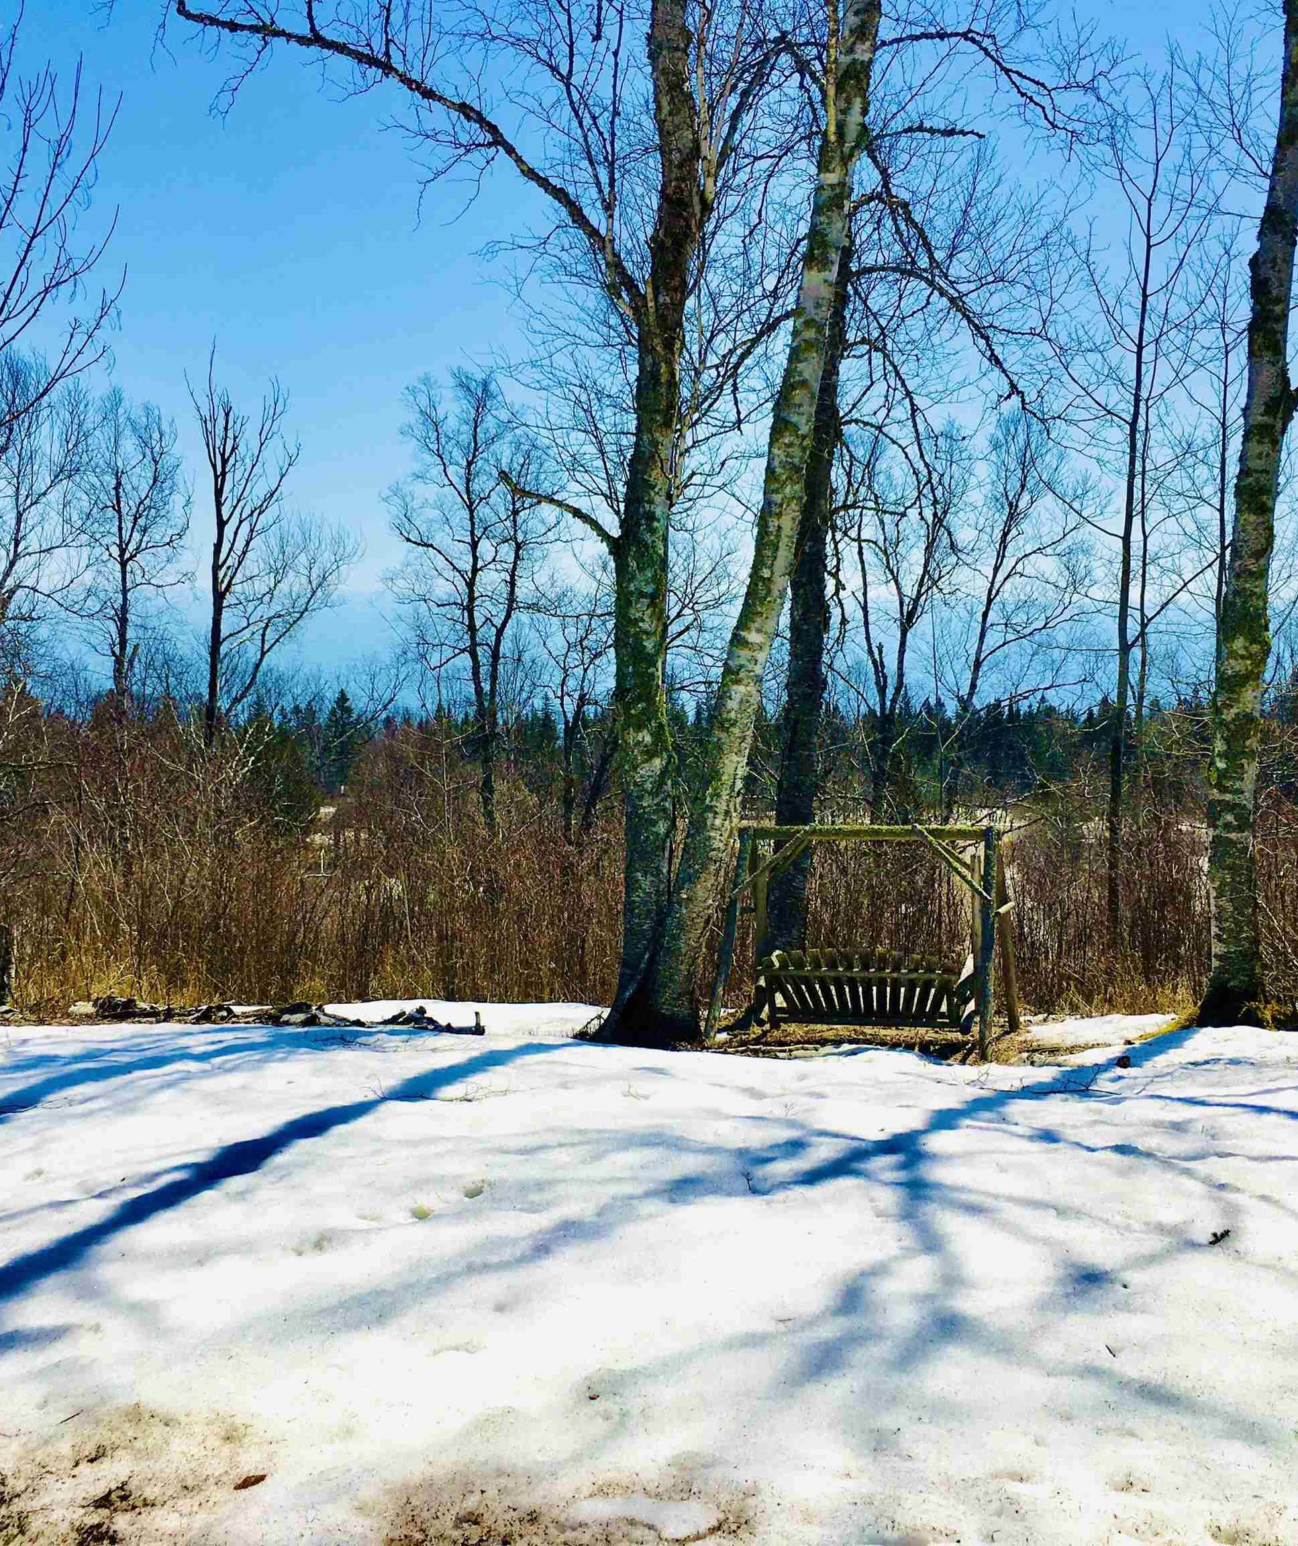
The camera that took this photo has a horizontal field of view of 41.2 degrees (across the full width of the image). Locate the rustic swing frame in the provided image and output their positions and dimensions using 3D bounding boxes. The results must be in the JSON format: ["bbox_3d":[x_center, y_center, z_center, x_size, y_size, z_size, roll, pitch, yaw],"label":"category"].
[{"bbox_3d":[1.719,1.251,13.806,2.350,1.660,1.180,2,6,21],"label":"rustic swing frame"}]

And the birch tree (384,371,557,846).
[{"bbox_3d":[-3.606,-3.361,34.839,3.410,9.380,3.240,-1,6,-6],"label":"birch tree"}]

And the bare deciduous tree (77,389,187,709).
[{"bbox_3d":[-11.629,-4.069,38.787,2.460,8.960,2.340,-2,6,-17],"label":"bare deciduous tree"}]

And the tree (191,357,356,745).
[{"bbox_3d":[-7.578,-3.751,34.799,3.310,9.100,3.140,-1,6,-12],"label":"tree"}]

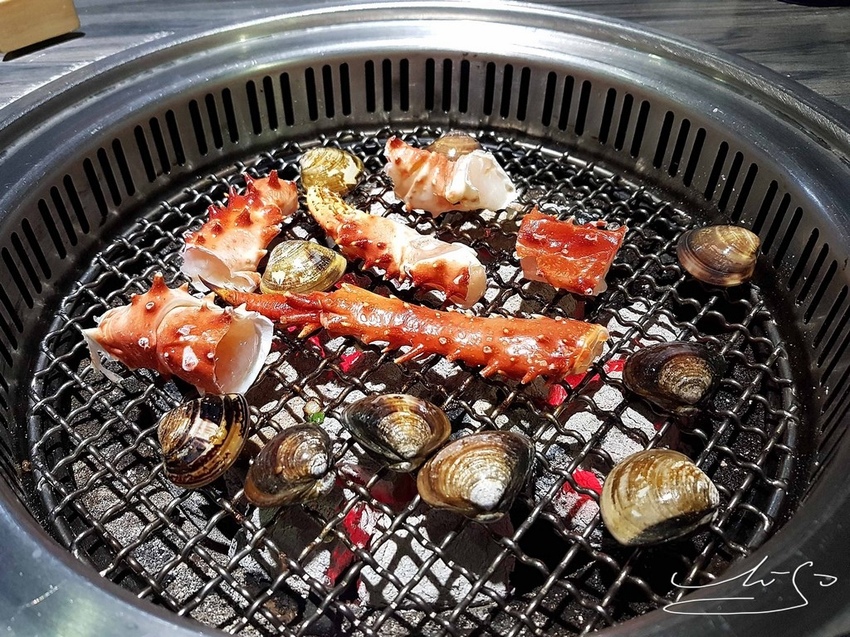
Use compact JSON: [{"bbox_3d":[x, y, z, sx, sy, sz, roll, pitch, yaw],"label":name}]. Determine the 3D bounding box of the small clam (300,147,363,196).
[{"bbox_3d":[-0.050,-0.078,0.338,0.035,0.019,0.036,5,45,2],"label":"small clam"}]

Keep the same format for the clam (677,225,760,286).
[{"bbox_3d":[0.137,-0.031,0.297,0.035,0.021,0.040,35,54,28],"label":"clam"}]

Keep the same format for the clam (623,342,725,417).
[{"bbox_3d":[0.095,0.022,0.245,0.038,0.019,0.032,-9,46,-11],"label":"clam"}]

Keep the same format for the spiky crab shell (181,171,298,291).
[{"bbox_3d":[-0.082,-0.042,0.294,0.032,0.027,0.067,16,47,13],"label":"spiky crab shell"}]

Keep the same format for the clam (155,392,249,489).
[{"bbox_3d":[-0.076,0.041,0.220,0.029,0.018,0.037,5,45,2],"label":"clam"}]

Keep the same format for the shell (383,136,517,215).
[{"bbox_3d":[0.013,-0.073,0.326,0.065,0.032,0.037,7,45,4],"label":"shell"}]

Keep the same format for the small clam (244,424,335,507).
[{"bbox_3d":[-0.045,0.049,0.214,0.026,0.017,0.034,30,51,25],"label":"small clam"}]

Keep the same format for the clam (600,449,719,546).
[{"bbox_3d":[0.076,0.058,0.208,0.040,0.019,0.032,-20,49,-20],"label":"clam"}]

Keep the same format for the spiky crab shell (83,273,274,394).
[{"bbox_3d":[-0.092,0.005,0.242,0.063,0.034,0.036,11,46,9],"label":"spiky crab shell"}]

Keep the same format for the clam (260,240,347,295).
[{"bbox_3d":[-0.054,-0.022,0.284,0.037,0.018,0.029,-18,49,-19],"label":"clam"}]

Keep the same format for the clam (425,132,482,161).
[{"bbox_3d":[0.016,-0.091,0.354,0.035,0.019,0.033,1,45,-1],"label":"clam"}]

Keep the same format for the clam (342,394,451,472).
[{"bbox_3d":[-0.010,0.039,0.224,0.038,0.018,0.029,11,46,9],"label":"clam"}]

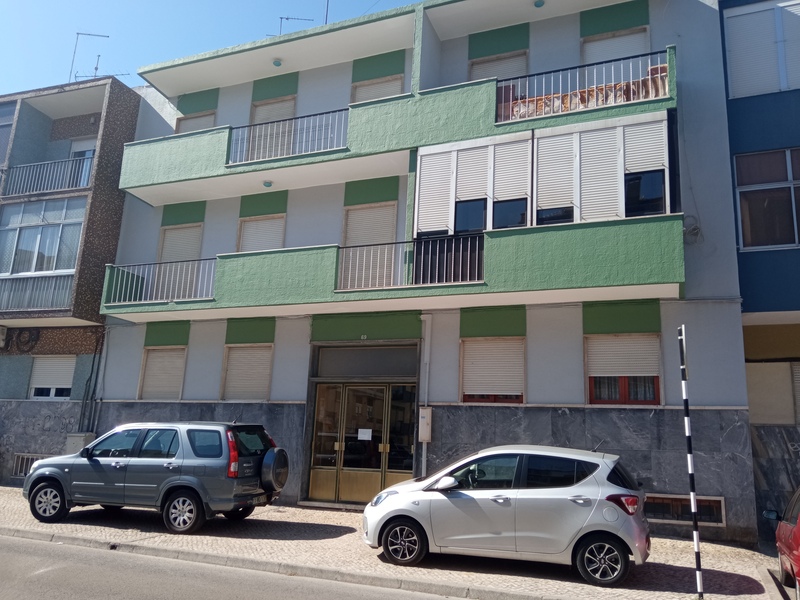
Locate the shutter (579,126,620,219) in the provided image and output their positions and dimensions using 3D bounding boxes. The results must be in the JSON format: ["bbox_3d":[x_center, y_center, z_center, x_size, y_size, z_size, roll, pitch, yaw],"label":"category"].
[{"bbox_3d":[3.385,-2.130,10.587,0.620,1.622,0.061,-3,-14,21],"label":"shutter"}]

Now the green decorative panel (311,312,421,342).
[{"bbox_3d":[-0.715,0.551,12.669,2.471,0.579,0.080,-3,-14,22],"label":"green decorative panel"}]

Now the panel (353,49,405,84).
[{"bbox_3d":[-0.478,-5.293,14.166,1.278,0.604,0.076,-3,-14,21],"label":"panel"}]

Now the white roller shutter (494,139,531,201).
[{"bbox_3d":[1.917,-2.202,10.719,0.590,1.027,0.100,-3,-12,22],"label":"white roller shutter"}]

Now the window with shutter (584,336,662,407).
[{"bbox_3d":[3.758,1.170,10.485,1.210,1.193,0.140,-3,-12,22],"label":"window with shutter"}]

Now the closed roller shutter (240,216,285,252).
[{"bbox_3d":[-3.149,-1.284,14.242,1.150,1.150,0.070,-3,-14,22],"label":"closed roller shutter"}]

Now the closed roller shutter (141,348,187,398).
[{"bbox_3d":[-5.521,1.695,14.502,1.270,1.262,0.107,-3,-14,21],"label":"closed roller shutter"}]

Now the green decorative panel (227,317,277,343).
[{"bbox_3d":[-3.198,0.665,13.393,1.236,0.554,0.080,-3,-12,22],"label":"green decorative panel"}]

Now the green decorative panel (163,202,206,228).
[{"bbox_3d":[-5.302,-2.101,15.348,1.293,0.558,0.076,-3,-14,21],"label":"green decorative panel"}]

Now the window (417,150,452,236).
[{"bbox_3d":[0.649,-1.983,11.622,0.614,1.610,0.100,-3,-14,22],"label":"window"}]

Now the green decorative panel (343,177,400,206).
[{"bbox_3d":[-0.609,-2.317,13.360,1.272,0.557,0.080,-3,-14,22],"label":"green decorative panel"}]

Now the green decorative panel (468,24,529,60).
[{"bbox_3d":[1.978,-5.147,12.476,1.216,0.585,0.080,-3,-12,22],"label":"green decorative panel"}]

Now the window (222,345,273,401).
[{"bbox_3d":[-3.290,1.587,13.566,1.156,1.143,0.070,-3,-14,22],"label":"window"}]

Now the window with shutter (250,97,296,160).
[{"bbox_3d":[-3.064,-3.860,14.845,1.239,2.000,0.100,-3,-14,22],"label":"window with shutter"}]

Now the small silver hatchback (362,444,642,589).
[{"bbox_3d":[1.359,2.683,8.305,3.660,1.490,1.670,-3,-12,20],"label":"small silver hatchback"}]

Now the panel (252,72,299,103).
[{"bbox_3d":[-3.018,-5.145,15.111,1.294,0.595,0.080,-3,-14,22],"label":"panel"}]

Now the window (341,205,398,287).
[{"bbox_3d":[-0.653,-1.000,13.209,1.262,2.203,0.122,-3,-14,21],"label":"window"}]

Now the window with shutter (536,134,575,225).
[{"bbox_3d":[2.688,-2.082,10.781,0.618,1.622,0.100,-3,-14,22],"label":"window with shutter"}]

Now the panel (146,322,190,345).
[{"bbox_3d":[-5.282,0.771,14.221,1.250,0.544,0.080,-3,-12,22],"label":"panel"}]

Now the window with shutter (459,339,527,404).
[{"bbox_3d":[1.751,1.266,11.705,1.147,1.040,0.061,-3,-14,21],"label":"window with shutter"}]

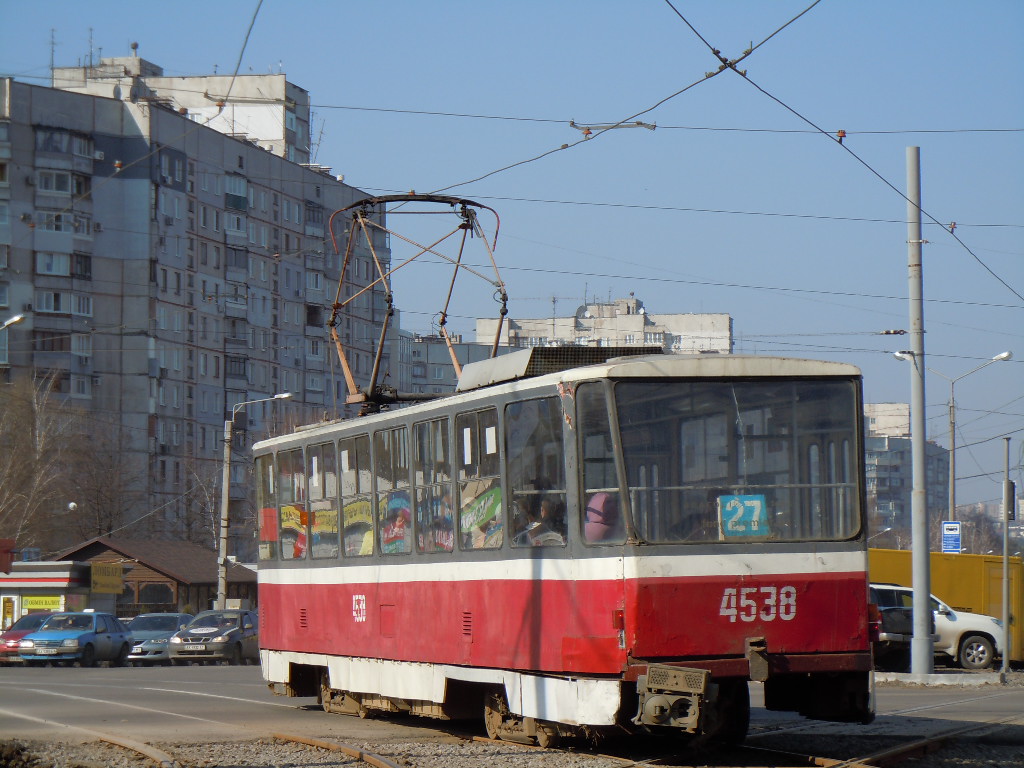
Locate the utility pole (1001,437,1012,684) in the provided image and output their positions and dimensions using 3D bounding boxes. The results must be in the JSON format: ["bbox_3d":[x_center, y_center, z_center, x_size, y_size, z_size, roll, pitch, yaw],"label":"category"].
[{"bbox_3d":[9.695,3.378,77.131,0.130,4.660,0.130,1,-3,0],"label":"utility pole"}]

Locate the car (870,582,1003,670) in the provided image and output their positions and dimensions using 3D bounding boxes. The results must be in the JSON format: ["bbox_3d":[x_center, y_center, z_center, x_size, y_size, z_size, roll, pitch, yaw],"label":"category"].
[{"bbox_3d":[8.985,5.564,89.853,4.780,1.880,1.880,0,-3,0],"label":"car"}]

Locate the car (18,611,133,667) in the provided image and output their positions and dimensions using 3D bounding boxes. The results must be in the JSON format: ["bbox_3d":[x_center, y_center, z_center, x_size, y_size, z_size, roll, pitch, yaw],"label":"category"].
[{"bbox_3d":[-10.893,6.377,99.039,1.670,1.390,4.350,0,-3,13],"label":"car"}]

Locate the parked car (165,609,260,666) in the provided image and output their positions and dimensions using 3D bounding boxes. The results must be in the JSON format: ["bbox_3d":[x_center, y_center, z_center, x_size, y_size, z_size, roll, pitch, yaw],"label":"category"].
[{"bbox_3d":[-7.409,6.576,102.540,1.680,1.430,4.240,-1,-3,16],"label":"parked car"}]

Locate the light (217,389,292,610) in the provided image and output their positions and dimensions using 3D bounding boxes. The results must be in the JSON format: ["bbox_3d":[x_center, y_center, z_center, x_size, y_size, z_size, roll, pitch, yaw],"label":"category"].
[{"bbox_3d":[-8.639,4.580,132.000,2.500,8.650,0.350,0,-3,0],"label":"light"}]

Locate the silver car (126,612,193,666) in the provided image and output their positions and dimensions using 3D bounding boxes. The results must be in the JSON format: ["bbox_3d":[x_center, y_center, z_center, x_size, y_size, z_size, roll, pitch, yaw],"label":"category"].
[{"bbox_3d":[-9.349,6.847,106.540,1.770,1.440,4.600,-1,-3,16],"label":"silver car"}]

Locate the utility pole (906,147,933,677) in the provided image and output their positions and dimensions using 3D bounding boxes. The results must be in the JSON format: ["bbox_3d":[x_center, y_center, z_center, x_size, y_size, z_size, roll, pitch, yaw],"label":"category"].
[{"bbox_3d":[7.829,0.497,75.886,0.400,10.190,0.400,-1,-3,0],"label":"utility pole"}]

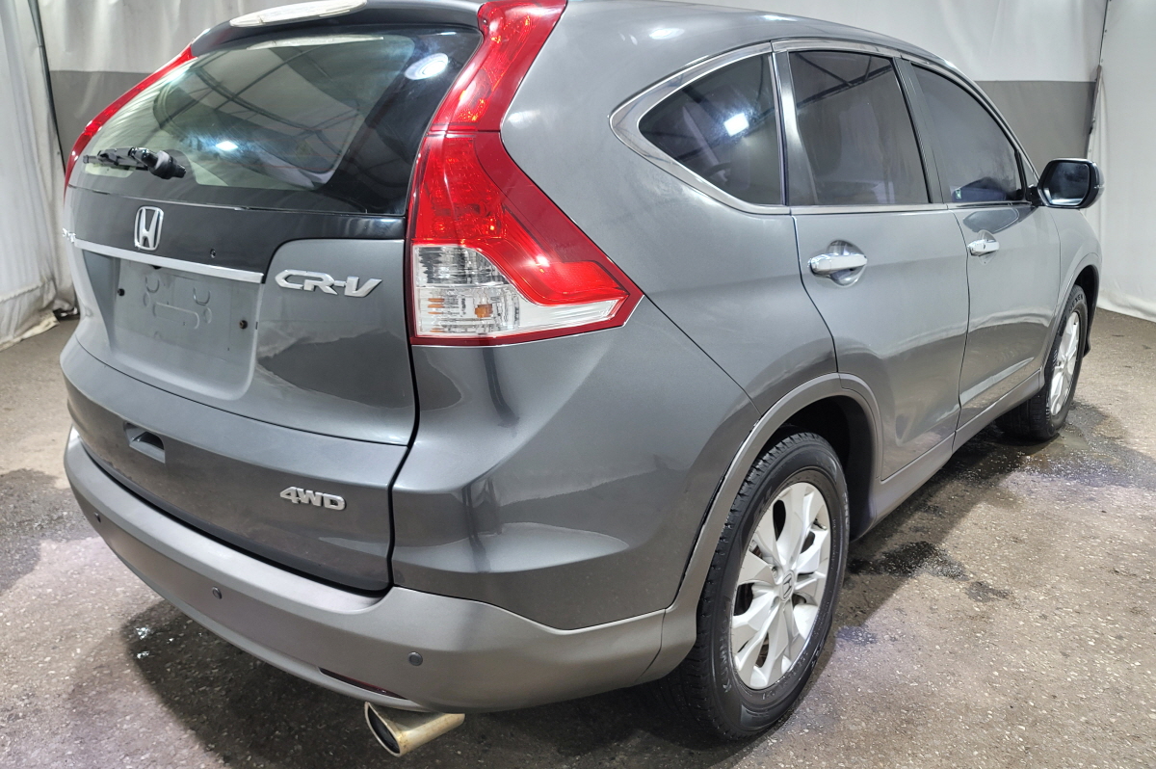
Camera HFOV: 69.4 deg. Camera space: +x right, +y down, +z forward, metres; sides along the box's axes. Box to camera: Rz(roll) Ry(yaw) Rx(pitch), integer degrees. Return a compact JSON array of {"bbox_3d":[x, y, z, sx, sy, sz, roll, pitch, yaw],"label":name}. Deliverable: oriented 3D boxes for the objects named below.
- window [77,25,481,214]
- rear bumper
[{"bbox_3d":[-0.655,-0.520,1.653,1.300,0.065,0.470,14,63,39],"label":"window"},{"bbox_3d":[-0.687,0.275,1.844,1.780,0.290,0.540,14,21,39],"label":"rear bumper"}]

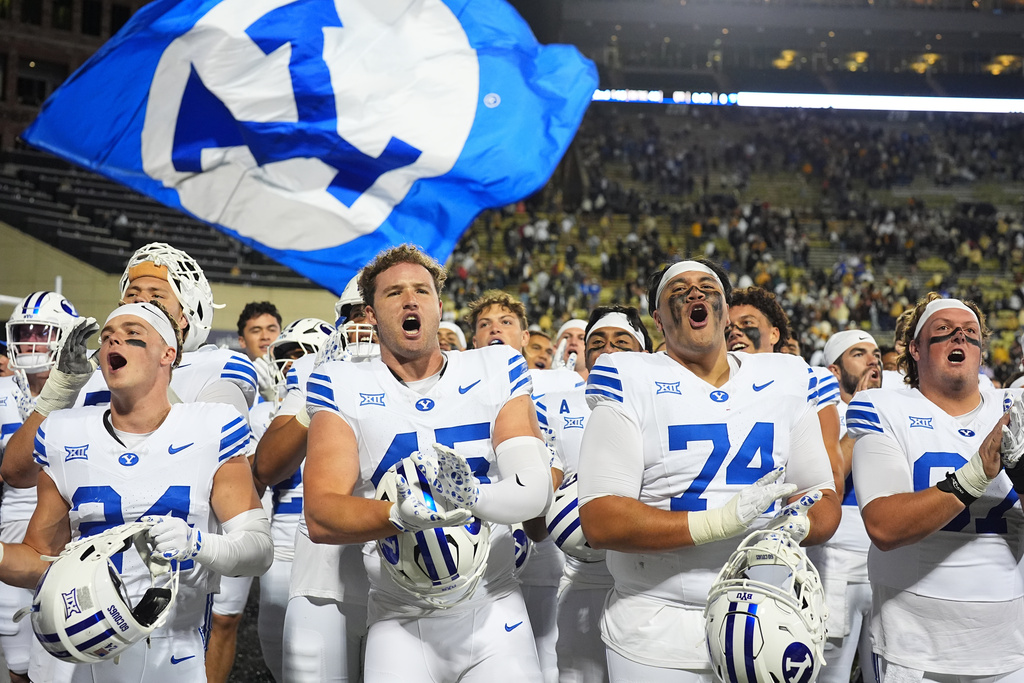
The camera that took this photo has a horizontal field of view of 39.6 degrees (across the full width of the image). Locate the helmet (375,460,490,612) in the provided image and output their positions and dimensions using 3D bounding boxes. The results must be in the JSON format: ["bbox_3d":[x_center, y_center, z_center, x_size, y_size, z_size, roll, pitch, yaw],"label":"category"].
[{"bbox_3d":[-0.172,0.416,3.080,0.240,0.310,0.260,-14,-14,-4],"label":"helmet"}]

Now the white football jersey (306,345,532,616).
[{"bbox_3d":[-0.215,0.330,3.350,0.540,0.630,0.330,-3,-1,-7],"label":"white football jersey"}]

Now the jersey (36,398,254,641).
[{"bbox_3d":[-0.870,0.420,3.350,0.510,0.560,0.300,0,-2,1],"label":"jersey"}]

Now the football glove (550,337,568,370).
[{"bbox_3d":[0.207,0.080,6.200,0.100,0.180,0.080,17,-4,-36],"label":"football glove"}]

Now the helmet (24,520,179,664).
[{"bbox_3d":[-0.868,0.534,3.000,0.280,0.240,0.310,-32,29,13],"label":"helmet"}]

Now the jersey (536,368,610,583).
[{"bbox_3d":[0.274,0.424,4.400,0.560,0.670,0.330,1,-1,3],"label":"jersey"}]

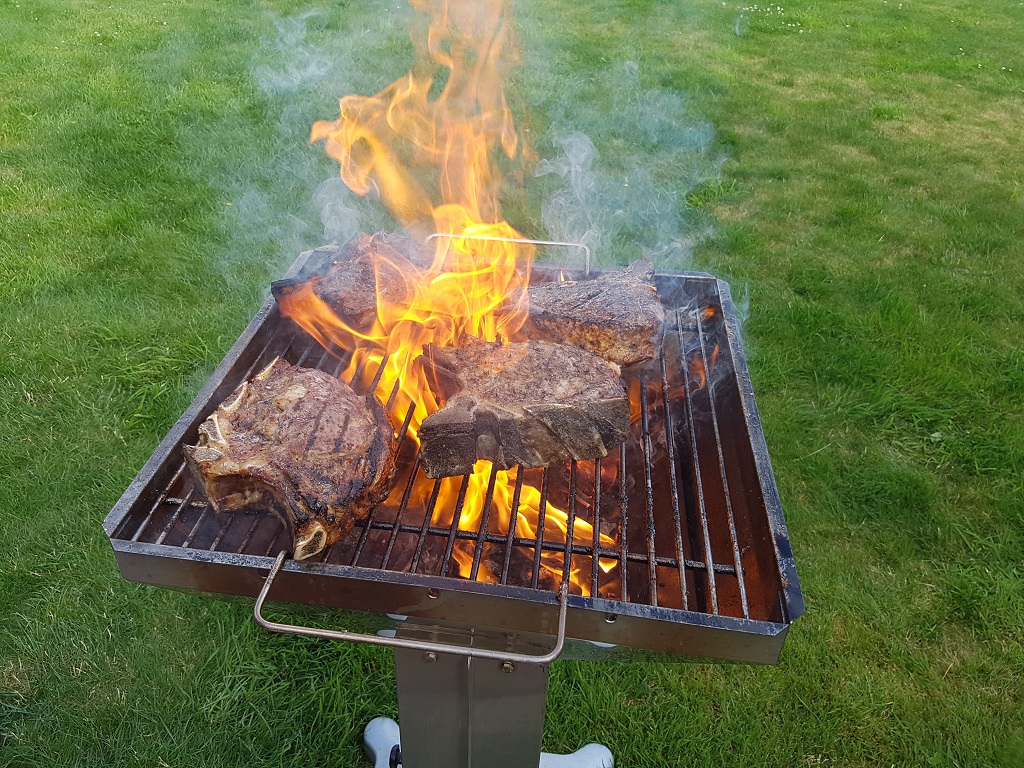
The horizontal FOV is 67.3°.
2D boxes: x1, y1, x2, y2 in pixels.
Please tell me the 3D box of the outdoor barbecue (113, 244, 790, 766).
[{"bbox_3d":[-0.027,0.389,0.973,0.540,0.950,0.590,5,36,6],"label":"outdoor barbecue"}]

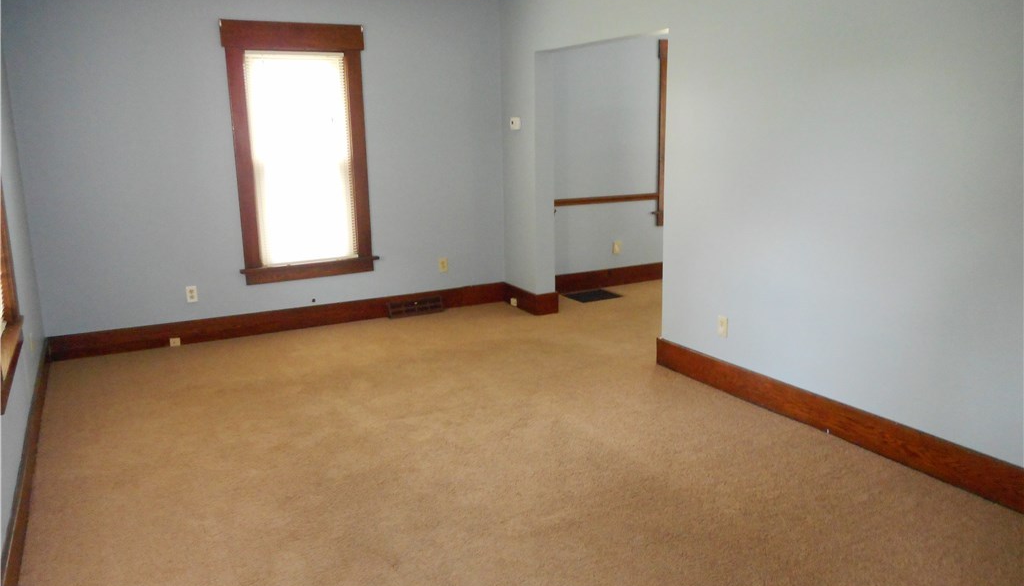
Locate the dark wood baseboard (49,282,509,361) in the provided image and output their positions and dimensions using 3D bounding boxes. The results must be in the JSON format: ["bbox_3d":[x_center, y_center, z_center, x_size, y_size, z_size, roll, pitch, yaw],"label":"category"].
[{"bbox_3d":[-1.592,0.186,5.727,3.430,0.170,0.030,-8,14,-29],"label":"dark wood baseboard"}]

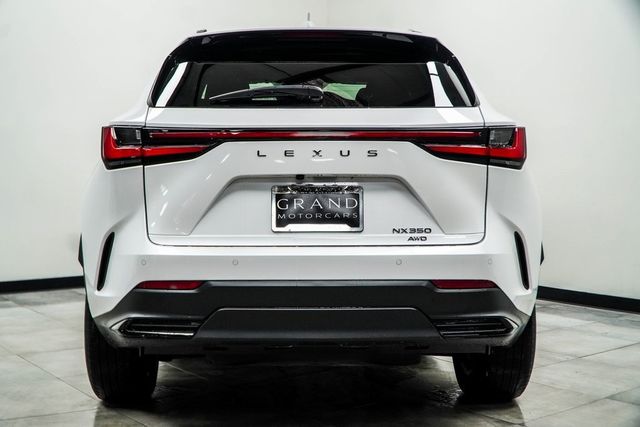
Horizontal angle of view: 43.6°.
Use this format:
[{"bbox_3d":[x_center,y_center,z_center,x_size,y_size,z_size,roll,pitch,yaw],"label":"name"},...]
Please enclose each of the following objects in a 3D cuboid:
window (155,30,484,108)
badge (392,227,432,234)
[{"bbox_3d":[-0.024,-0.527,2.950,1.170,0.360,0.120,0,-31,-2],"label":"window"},{"bbox_3d":[0.312,0.059,2.700,0.132,0.023,0.006,0,2,-2],"label":"badge"}]

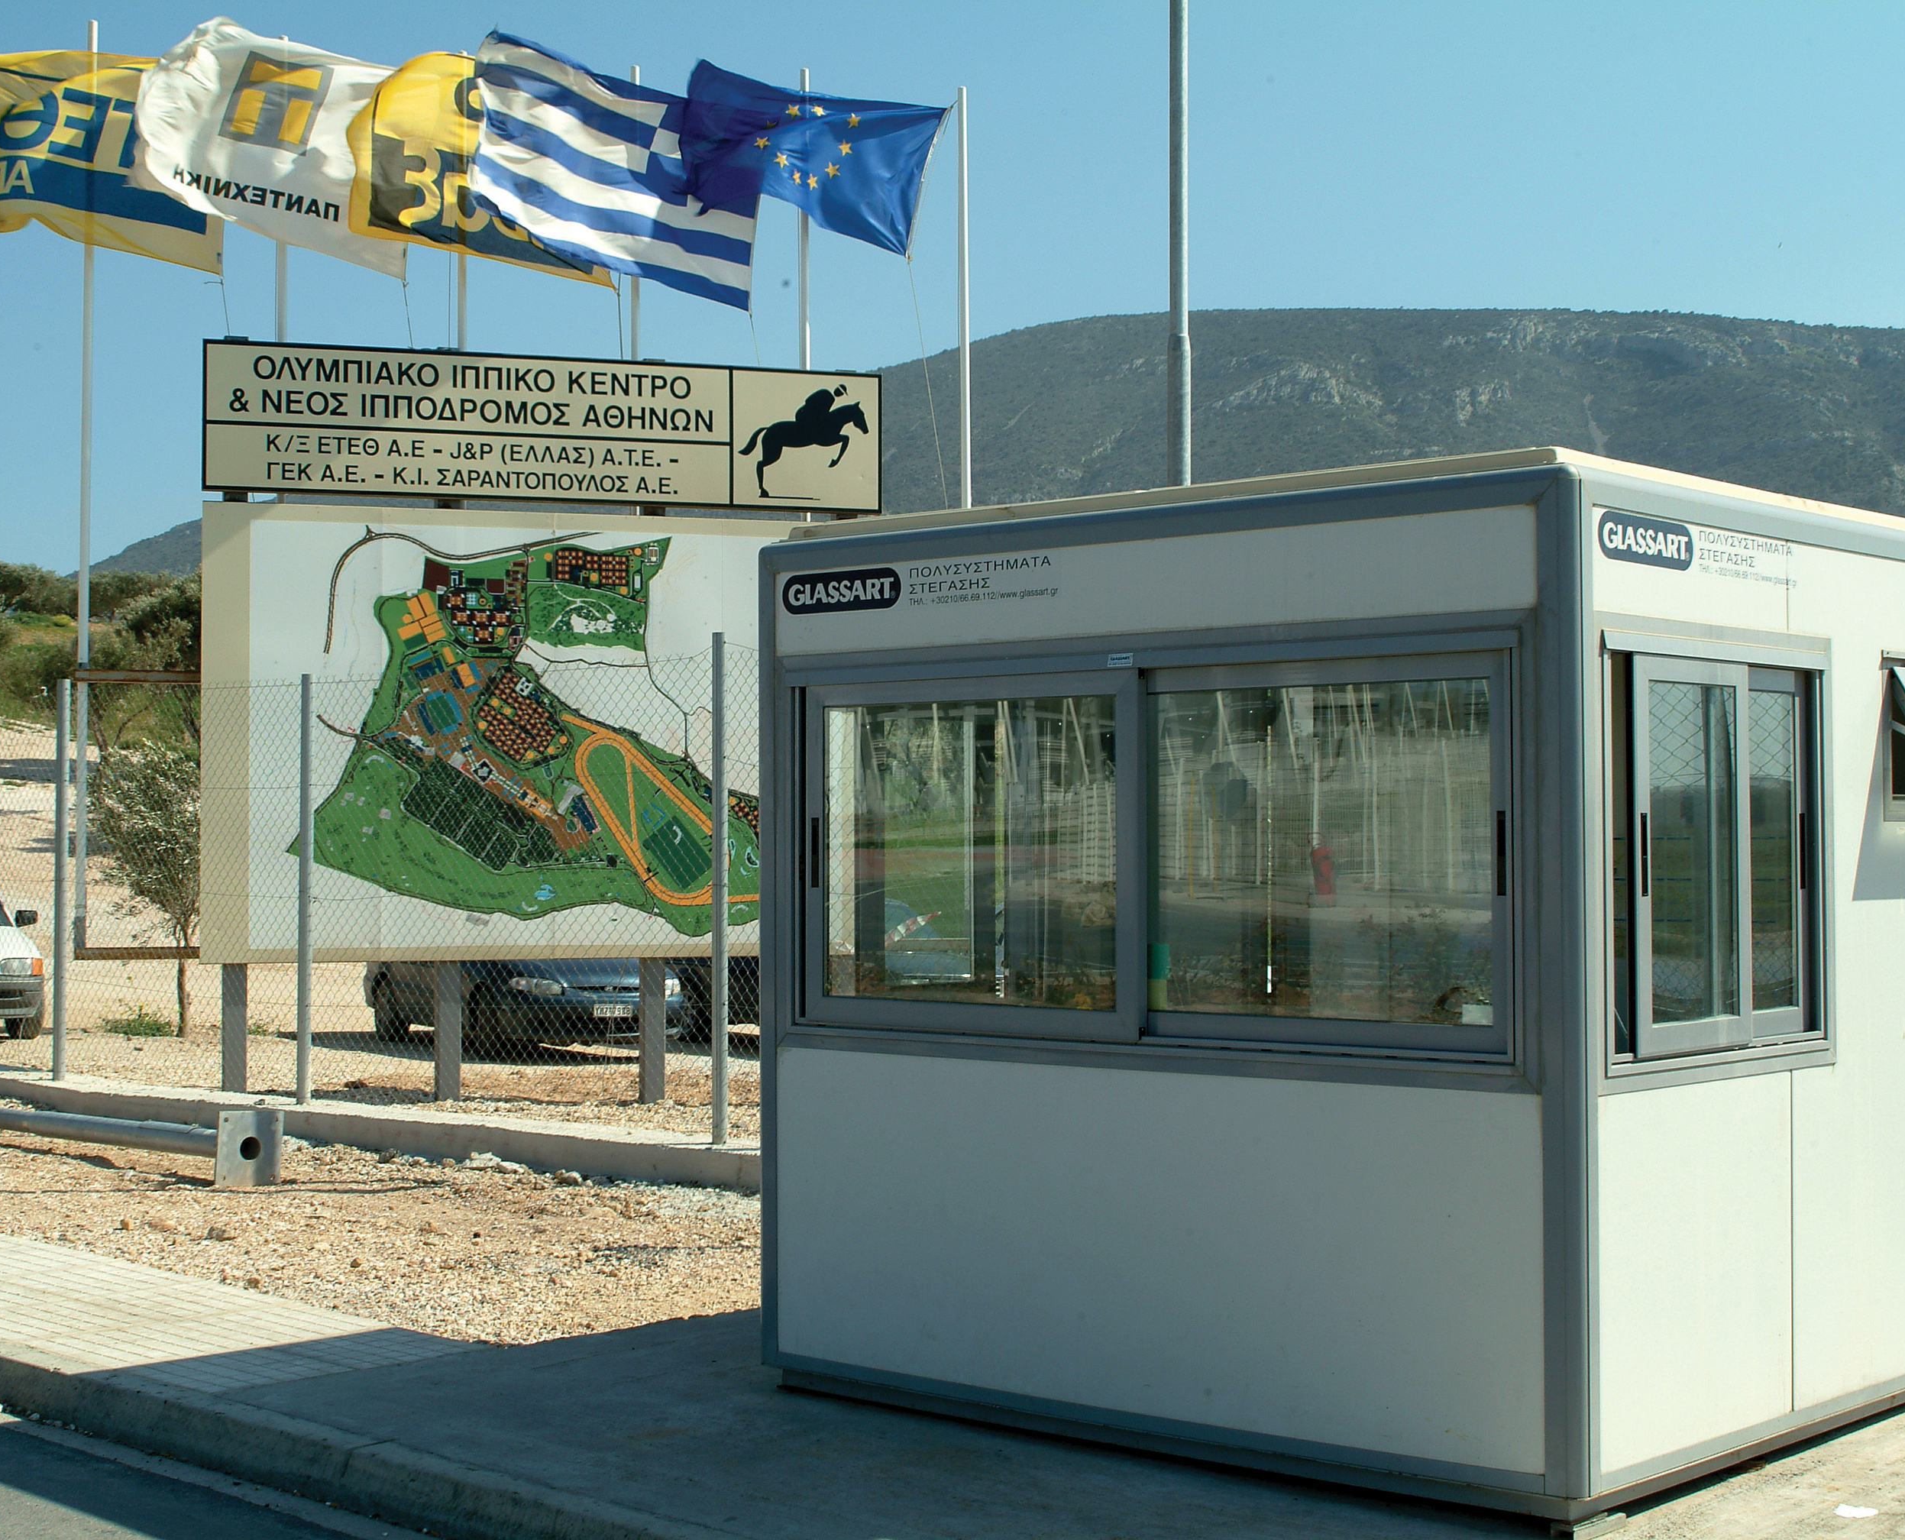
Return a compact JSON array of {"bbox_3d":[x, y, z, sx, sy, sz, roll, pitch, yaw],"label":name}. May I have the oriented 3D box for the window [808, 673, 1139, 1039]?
[{"bbox_3d":[0.034,0.217,6.925,1.147,0.897,0.060,-1,-2,42],"label":"window"}]

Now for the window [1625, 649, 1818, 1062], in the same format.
[{"bbox_3d":[1.823,0.197,6.319,0.080,0.891,0.943,-1,-2,42],"label":"window"}]

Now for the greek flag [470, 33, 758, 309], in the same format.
[{"bbox_3d":[-1.866,-3.302,15.000,1.720,1.270,0.350,1,-2,-31],"label":"greek flag"}]

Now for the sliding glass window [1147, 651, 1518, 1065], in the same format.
[{"bbox_3d":[0.823,0.193,6.252,1.070,0.883,0.060,-1,-2,42],"label":"sliding glass window"}]

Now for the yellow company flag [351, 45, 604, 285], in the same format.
[{"bbox_3d":[-2.589,-3.283,14.800,1.500,1.120,0.350,1,-2,-31],"label":"yellow company flag"}]

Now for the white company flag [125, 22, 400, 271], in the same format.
[{"bbox_3d":[-3.681,-3.320,14.500,1.500,1.200,0.350,1,-2,-31],"label":"white company flag"}]

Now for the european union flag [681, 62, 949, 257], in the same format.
[{"bbox_3d":[-0.772,-3.453,15.350,1.650,0.950,0.350,1,-2,-31],"label":"european union flag"}]

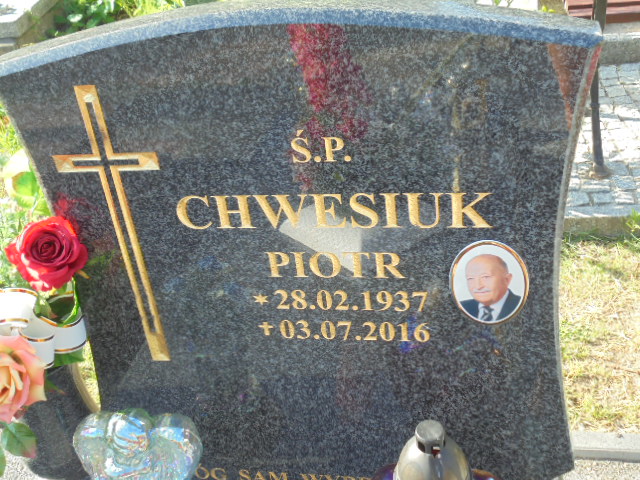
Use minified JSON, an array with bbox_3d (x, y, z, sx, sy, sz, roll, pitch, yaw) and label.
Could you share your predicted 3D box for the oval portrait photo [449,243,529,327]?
[{"bbox_3d":[0.194,0.049,0.906,0.090,0.120,0.010,0,33,11],"label":"oval portrait photo"}]

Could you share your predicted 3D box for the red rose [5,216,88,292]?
[{"bbox_3d":[-0.317,0.017,0.921,0.096,0.088,0.068,-19,0,-18],"label":"red rose"}]

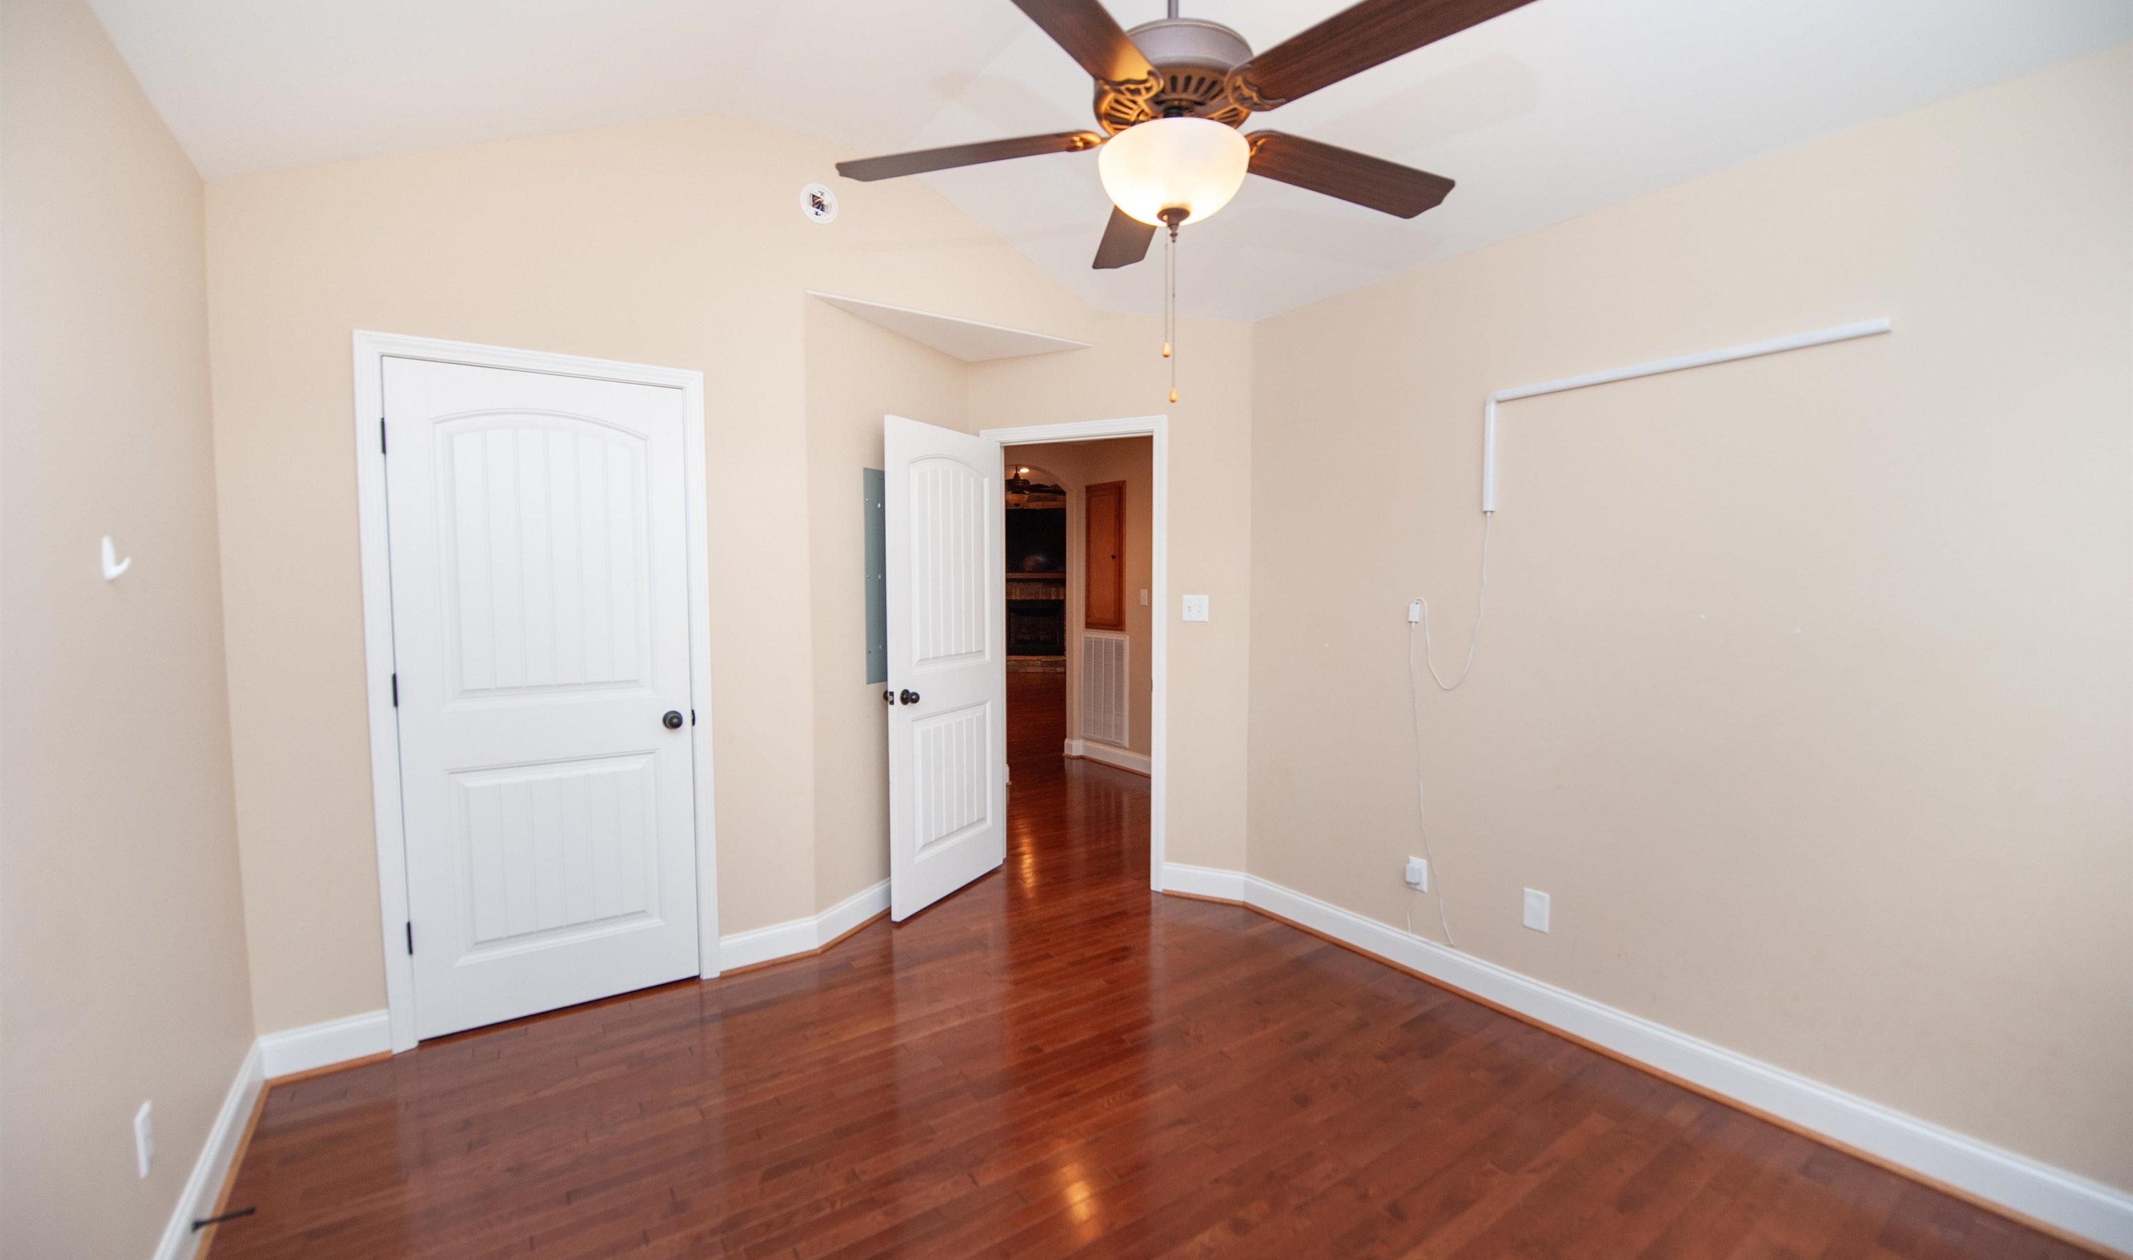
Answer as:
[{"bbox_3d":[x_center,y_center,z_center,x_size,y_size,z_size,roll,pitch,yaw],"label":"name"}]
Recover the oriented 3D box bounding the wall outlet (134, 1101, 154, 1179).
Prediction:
[{"bbox_3d":[-1.675,0.929,1.514,0.010,0.116,0.075,-3,4,-37],"label":"wall outlet"}]

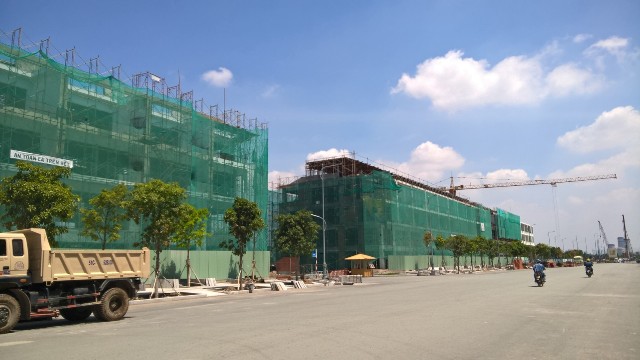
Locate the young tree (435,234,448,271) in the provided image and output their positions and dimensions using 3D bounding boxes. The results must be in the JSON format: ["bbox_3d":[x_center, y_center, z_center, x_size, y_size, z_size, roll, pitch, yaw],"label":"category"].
[{"bbox_3d":[19.242,11.296,80.078,2.125,5.431,2.125,-6,-11,30],"label":"young tree"}]

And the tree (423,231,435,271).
[{"bbox_3d":[15.951,10.366,74.844,1.701,5.719,1.701,-6,-11,30],"label":"tree"}]

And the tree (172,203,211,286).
[{"bbox_3d":[-8.562,4.341,33.842,2.417,5.452,2.417,-1,-9,0],"label":"tree"}]

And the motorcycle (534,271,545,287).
[{"bbox_3d":[13.189,5.817,30.416,0.680,1.050,1.880,-6,-10,27],"label":"motorcycle"}]

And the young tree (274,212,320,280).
[{"bbox_3d":[-1.582,4.689,35.689,3.092,5.120,3.092,-1,-9,0],"label":"young tree"}]

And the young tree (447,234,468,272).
[{"bbox_3d":[16.089,8.645,59.559,2.481,4.519,2.481,-6,-11,30],"label":"young tree"}]

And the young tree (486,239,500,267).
[{"bbox_3d":[26.617,11.412,78.210,2.078,4.528,2.078,-6,-11,30],"label":"young tree"}]

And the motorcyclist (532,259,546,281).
[{"bbox_3d":[13.133,5.409,30.450,0.720,1.300,0.800,-6,-10,27],"label":"motorcyclist"}]

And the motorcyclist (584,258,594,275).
[{"bbox_3d":[22.410,7.183,42.491,0.740,1.300,0.800,-6,-10,29],"label":"motorcyclist"}]

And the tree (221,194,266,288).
[{"bbox_3d":[-4.553,3.654,29.848,2.466,5.414,2.466,-1,-9,0],"label":"tree"}]

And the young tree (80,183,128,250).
[{"bbox_3d":[-12.001,3.201,28.383,2.555,6.090,2.555,-6,-11,30],"label":"young tree"}]

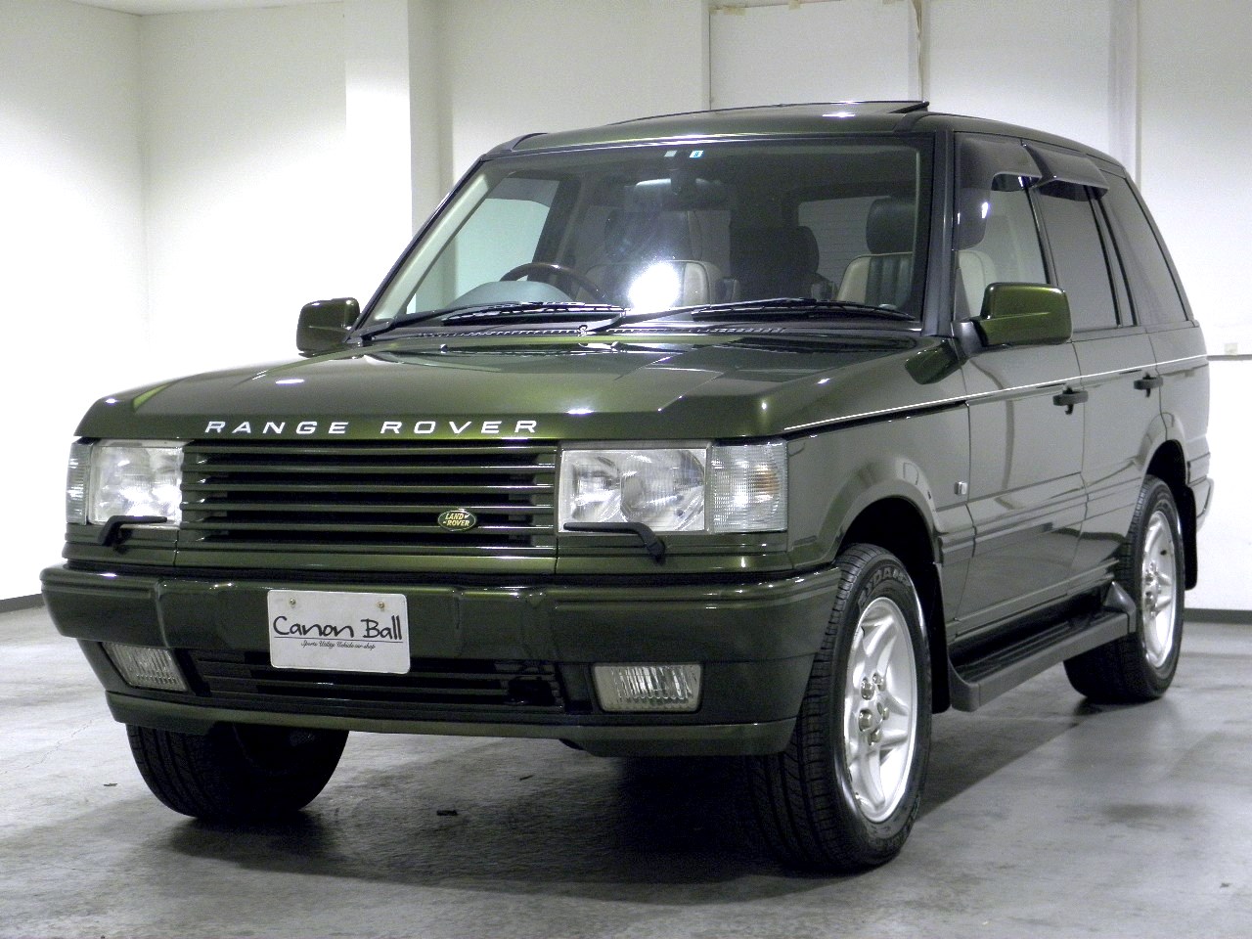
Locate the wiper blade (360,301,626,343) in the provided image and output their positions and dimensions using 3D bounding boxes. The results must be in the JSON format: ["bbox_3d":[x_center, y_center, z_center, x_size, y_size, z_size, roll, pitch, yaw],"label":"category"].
[{"bbox_3d":[-0.361,-0.388,6.417,0.825,0.097,0.100,1,3,25],"label":"wiper blade"}]

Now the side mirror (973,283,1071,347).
[{"bbox_3d":[0.981,-0.378,6.055,0.247,0.168,0.130,1,3,25],"label":"side mirror"}]

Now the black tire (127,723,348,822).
[{"bbox_3d":[-0.948,0.508,6.116,0.265,0.725,0.734,1,3,25],"label":"black tire"}]

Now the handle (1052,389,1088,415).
[{"bbox_3d":[1.221,-0.189,6.753,0.050,0.075,0.190,0,3,25],"label":"handle"}]

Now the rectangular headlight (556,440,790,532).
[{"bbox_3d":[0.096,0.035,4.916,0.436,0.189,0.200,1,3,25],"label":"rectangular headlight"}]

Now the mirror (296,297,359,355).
[{"bbox_3d":[-0.819,-0.394,6.888,0.247,0.168,0.130,1,3,25],"label":"mirror"}]

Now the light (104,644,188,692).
[{"bbox_3d":[-1.055,0.437,5.410,0.215,0.105,0.090,1,3,35],"label":"light"}]

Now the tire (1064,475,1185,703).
[{"bbox_3d":[1.598,0.376,7.889,0.265,0.730,0.735,0,3,25],"label":"tire"}]

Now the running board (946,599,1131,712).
[{"bbox_3d":[1.091,0.464,6.590,0.190,0.165,1.760,0,3,25],"label":"running board"}]

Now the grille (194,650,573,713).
[{"bbox_3d":[-0.531,0.436,5.109,0.940,0.115,0.090,0,3,25],"label":"grille"}]

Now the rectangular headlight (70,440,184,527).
[{"bbox_3d":[-1.085,0.034,5.418,0.420,0.175,0.160,1,3,37],"label":"rectangular headlight"}]

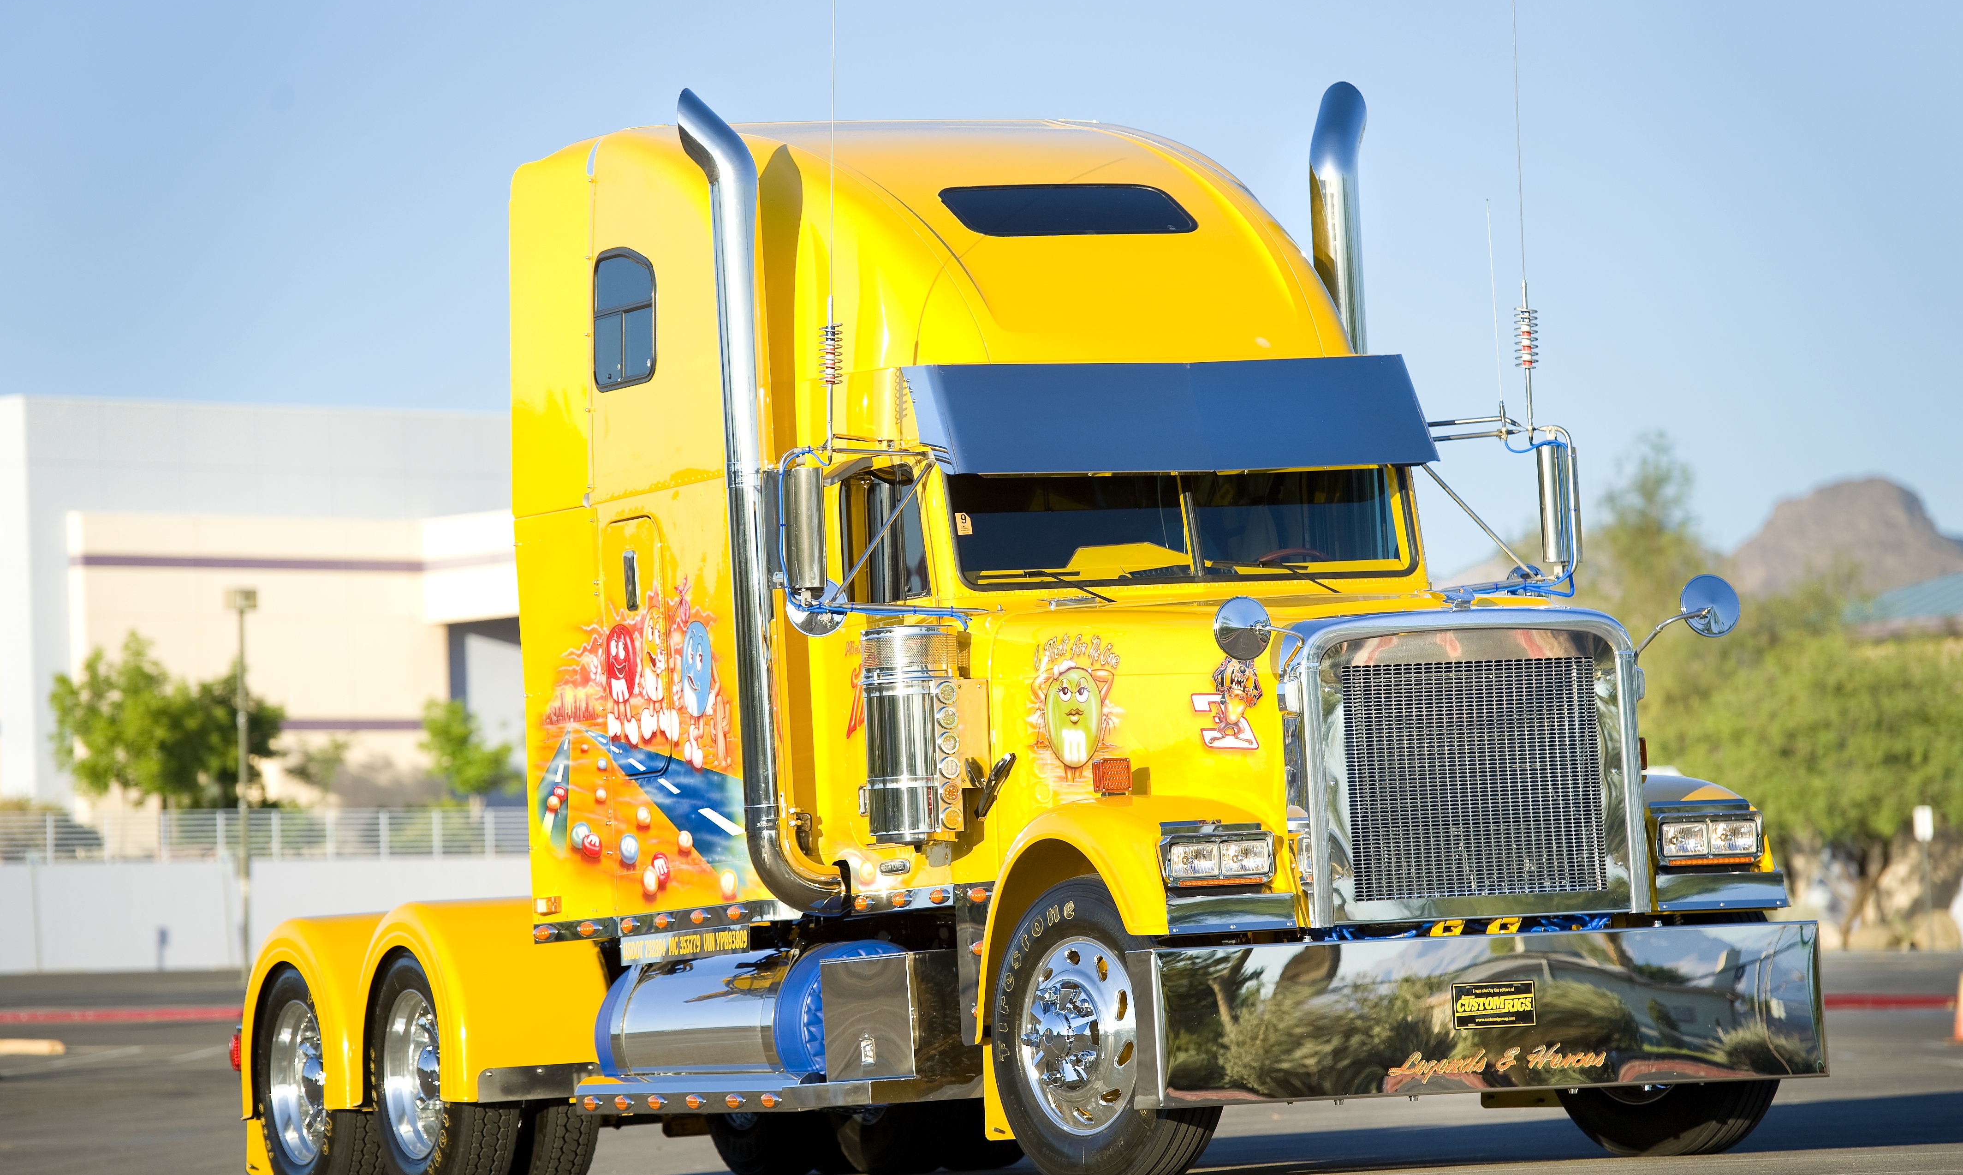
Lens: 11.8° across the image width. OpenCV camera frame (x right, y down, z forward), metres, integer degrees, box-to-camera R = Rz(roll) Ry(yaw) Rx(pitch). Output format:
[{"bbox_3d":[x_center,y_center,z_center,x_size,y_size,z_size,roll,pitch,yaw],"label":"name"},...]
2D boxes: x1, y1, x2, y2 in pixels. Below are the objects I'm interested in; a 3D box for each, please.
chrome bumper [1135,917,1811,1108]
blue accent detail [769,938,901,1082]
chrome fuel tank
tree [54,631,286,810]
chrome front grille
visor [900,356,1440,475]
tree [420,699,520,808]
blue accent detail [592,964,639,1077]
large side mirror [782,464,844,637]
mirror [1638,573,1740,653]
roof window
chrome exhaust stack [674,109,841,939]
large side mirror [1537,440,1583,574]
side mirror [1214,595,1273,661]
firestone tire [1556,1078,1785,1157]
[{"bbox_3d":[1.627,1.383,30.912,2.430,0.505,0.205,-2,-3,-24],"label":"chrome bumper"},{"bbox_3d":[-0.414,1.555,33.529,0.650,0.640,0.200,-2,-3,-24],"label":"blue accent detail"},{"bbox_3d":[-0.781,1.616,34.360,0.650,0.650,1.700,-2,-3,-24],"label":"chrome fuel tank"},{"bbox_3d":[-17.079,3.296,200.000,4.900,4.900,4.700,-2,-2,0],"label":"tree"},{"bbox_3d":[1.600,0.619,30.923,0.912,0.768,0.065,-2,-3,-24],"label":"chrome front grille"},{"bbox_3d":[0.677,-0.584,32.909,1.840,0.430,0.650,-2,-3,-24],"label":"visor"},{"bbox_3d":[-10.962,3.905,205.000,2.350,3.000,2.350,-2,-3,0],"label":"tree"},{"bbox_3d":[-1.112,1.632,35.025,0.610,0.610,0.160,-2,-3,-24],"label":"blue accent detail"},{"bbox_3d":[-0.583,-0.127,32.319,0.235,0.594,0.160,-2,-3,-24],"label":"large side mirror"},{"bbox_3d":[2.318,0.086,31.192,0.367,0.259,0.160,-2,-3,-24],"label":"mirror"},{"bbox_3d":[0.314,-1.328,33.674,0.880,0.060,0.385,-2,29,-24],"label":"roof window"},{"bbox_3d":[-0.800,-0.305,33.448,0.430,2.930,0.370,-2,-3,-24],"label":"chrome exhaust stack"},{"bbox_3d":[2.038,-0.292,33.695,0.165,0.430,0.085,-1,-4,-44],"label":"large side mirror"},{"bbox_3d":[0.842,0.133,30.718,0.205,0.210,0.080,-3,-3,-14],"label":"side mirror"},{"bbox_3d":[2.279,1.396,32.069,0.280,1.020,1.020,-1,-3,-34],"label":"firestone tire"}]

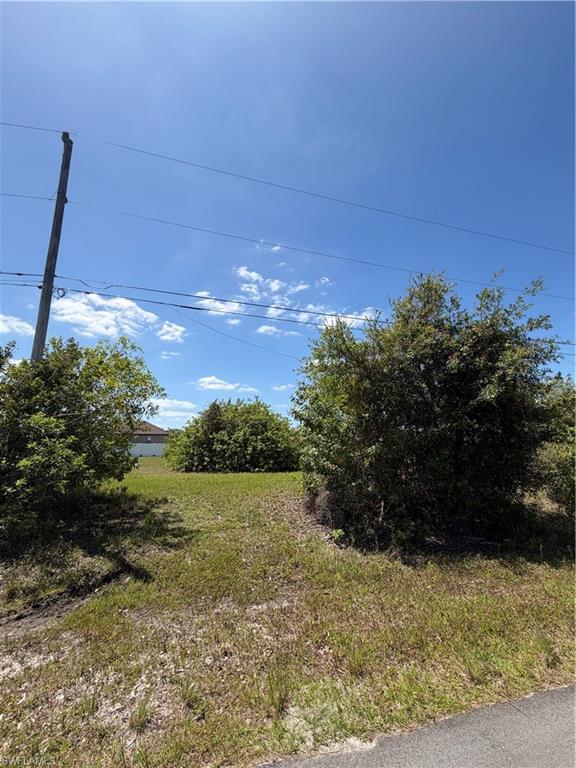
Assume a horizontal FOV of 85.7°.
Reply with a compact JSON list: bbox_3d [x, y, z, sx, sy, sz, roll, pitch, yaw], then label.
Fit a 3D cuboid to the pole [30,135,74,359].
[{"bbox_3d":[-6.306,-2.128,8.067,0.280,10.400,0.280,3,-12,-14],"label":"pole"}]

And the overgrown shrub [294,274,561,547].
[{"bbox_3d":[2.688,0.355,7.067,5.000,5.200,4.400,0,-11,0],"label":"overgrown shrub"}]

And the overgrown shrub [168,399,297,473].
[{"bbox_3d":[-3.466,3.324,20.456,9.000,4.500,5.500,2,-11,-9],"label":"overgrown shrub"}]

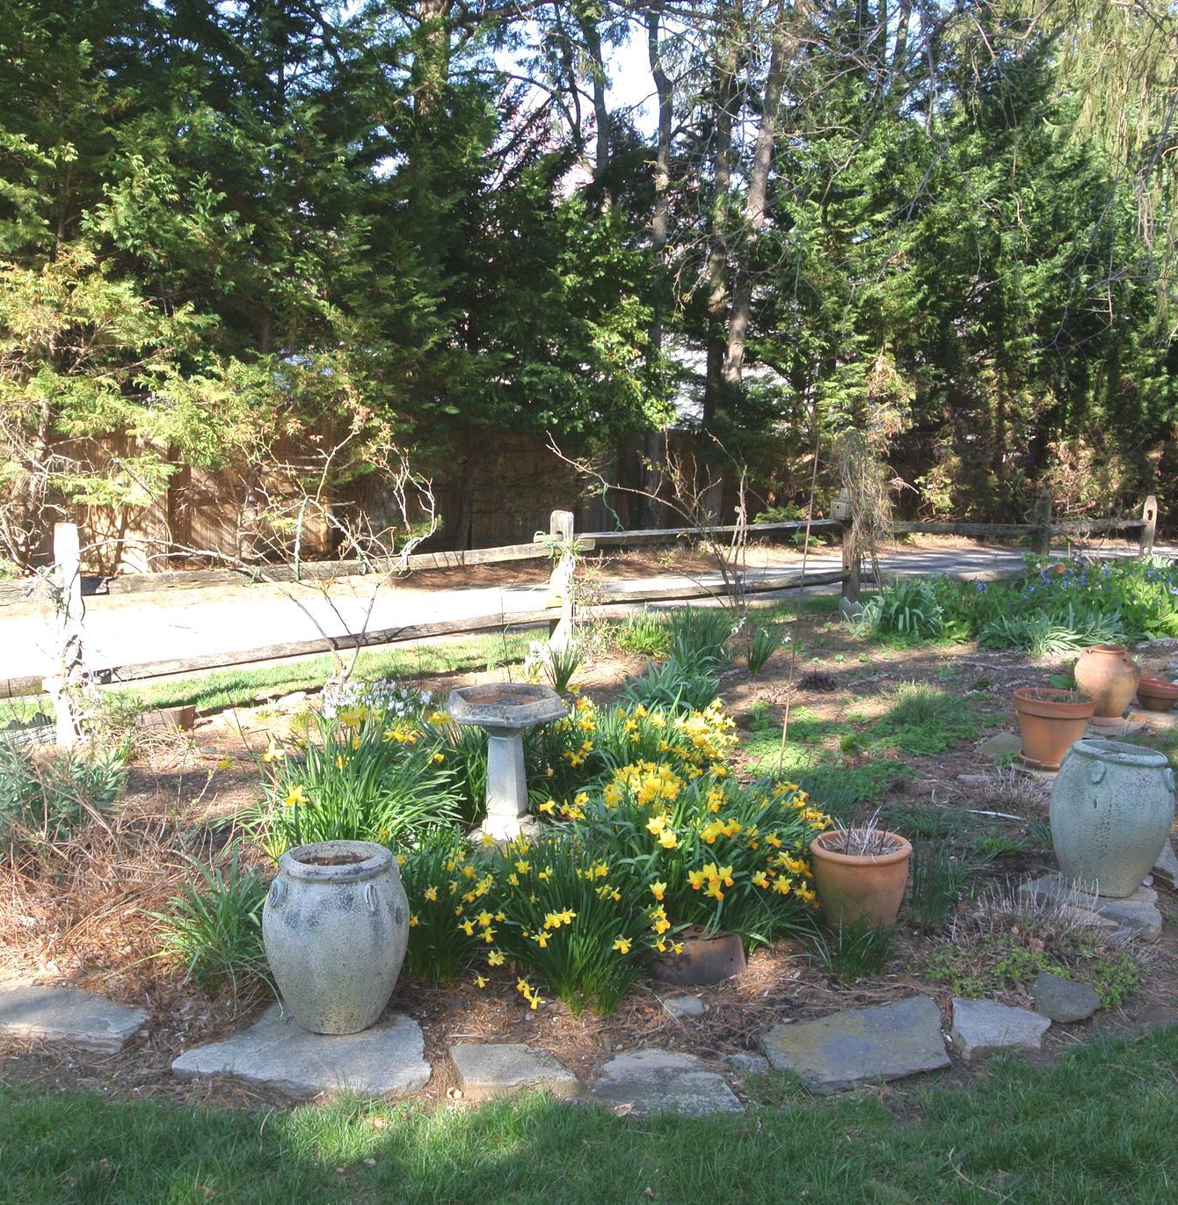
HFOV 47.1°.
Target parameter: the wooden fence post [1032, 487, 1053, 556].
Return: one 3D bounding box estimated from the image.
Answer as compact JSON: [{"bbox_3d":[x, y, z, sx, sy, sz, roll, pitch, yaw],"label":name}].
[{"bbox_3d":[4.087,-0.572,12.200,0.120,0.940,0.130,6,9,44],"label":"wooden fence post"}]

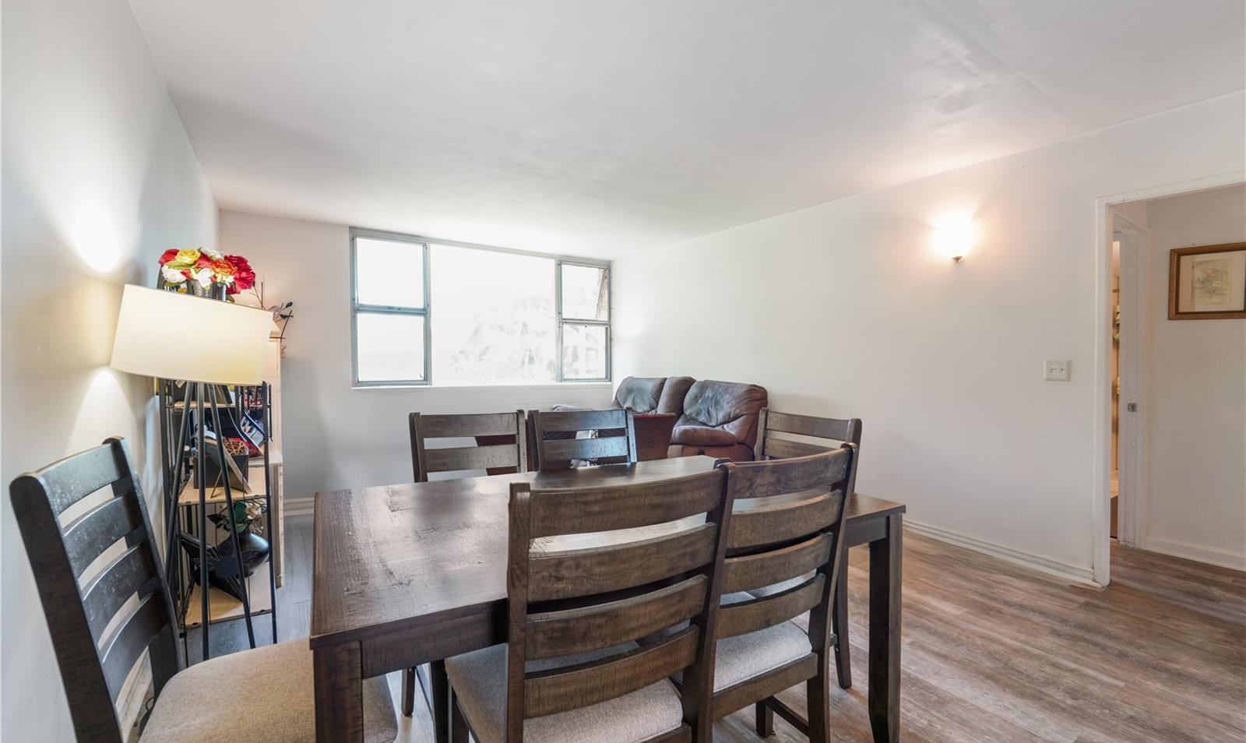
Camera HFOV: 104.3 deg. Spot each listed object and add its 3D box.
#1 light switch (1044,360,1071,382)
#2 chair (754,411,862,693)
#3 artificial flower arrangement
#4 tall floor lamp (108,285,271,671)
[{"bbox_3d":[2.477,-0.005,2.760,0.015,0.117,0.117,-1,2,-35],"label":"light switch"},{"bbox_3d":[0.581,0.677,1.931,0.500,1.000,0.465,-1,2,-31],"label":"chair"},{"bbox_3d":[-1.809,-0.391,2.122,0.340,0.250,0.340,-1,2,-35],"label":"artificial flower arrangement"},{"bbox_3d":[-1.384,0.467,1.591,0.390,1.430,0.390,-1,2,-35],"label":"tall floor lamp"}]

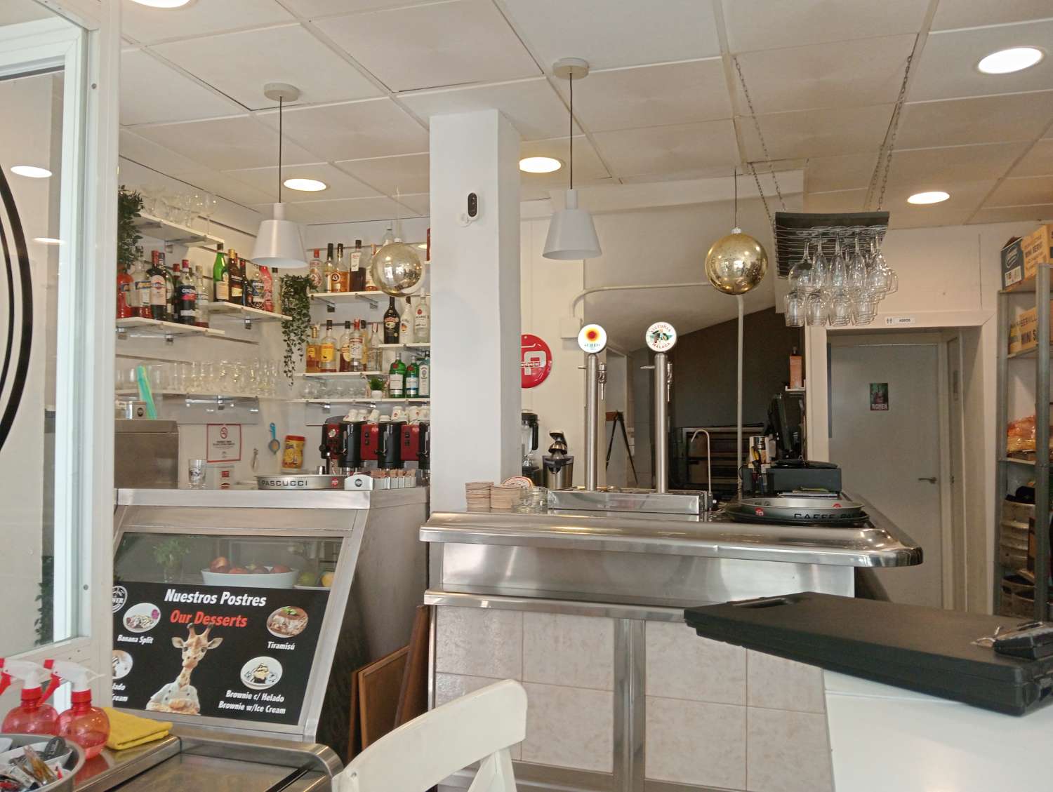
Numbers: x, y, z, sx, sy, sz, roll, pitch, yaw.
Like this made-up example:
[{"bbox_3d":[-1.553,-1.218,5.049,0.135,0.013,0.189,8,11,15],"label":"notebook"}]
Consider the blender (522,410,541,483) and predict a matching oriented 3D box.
[{"bbox_3d":[-0.013,0.278,4.375,0.190,0.395,0.200,0,-2,17],"label":"blender"}]

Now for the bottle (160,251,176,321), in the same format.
[{"bbox_3d":[-1.662,-0.493,3.916,0.090,0.330,0.090,-1,-2,17],"label":"bottle"}]

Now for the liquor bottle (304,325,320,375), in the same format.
[{"bbox_3d":[-1.237,-0.269,4.964,0.083,0.291,0.075,-1,-2,17],"label":"liquor bottle"}]

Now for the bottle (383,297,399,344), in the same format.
[{"bbox_3d":[-0.750,-0.437,4.750,0.087,0.296,0.087,0,-2,0],"label":"bottle"}]

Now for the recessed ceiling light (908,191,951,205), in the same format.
[{"bbox_3d":[2.125,-1.050,4.501,0.215,0.030,0.215,0,-2,17],"label":"recessed ceiling light"}]

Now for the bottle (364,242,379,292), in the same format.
[{"bbox_3d":[-0.863,-0.728,4.817,0.082,0.276,0.082,-1,-2,17],"label":"bottle"}]

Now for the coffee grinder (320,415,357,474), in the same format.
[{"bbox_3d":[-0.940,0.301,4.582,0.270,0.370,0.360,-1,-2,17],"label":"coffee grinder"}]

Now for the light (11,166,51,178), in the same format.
[{"bbox_3d":[-2.448,-1.109,4.216,0.190,0.020,0.190,-1,-2,17],"label":"light"}]

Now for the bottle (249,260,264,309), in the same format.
[{"bbox_3d":[-1.440,-0.579,4.548,0.074,0.275,0.074,1,-2,-18],"label":"bottle"}]

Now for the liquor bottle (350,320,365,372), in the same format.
[{"bbox_3d":[-0.968,-0.277,4.858,0.078,0.300,0.078,0,-2,-3],"label":"liquor bottle"}]

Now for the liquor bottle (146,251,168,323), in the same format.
[{"bbox_3d":[-1.638,-0.485,3.772,0.086,0.309,0.086,1,-2,-24],"label":"liquor bottle"}]

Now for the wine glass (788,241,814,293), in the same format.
[{"bbox_3d":[0.974,-0.454,2.965,0.112,0.203,0.112,-1,-2,17],"label":"wine glass"}]

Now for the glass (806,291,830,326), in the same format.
[{"bbox_3d":[1.272,-0.410,3.728,0.105,0.210,0.105,0,-2,17],"label":"glass"}]

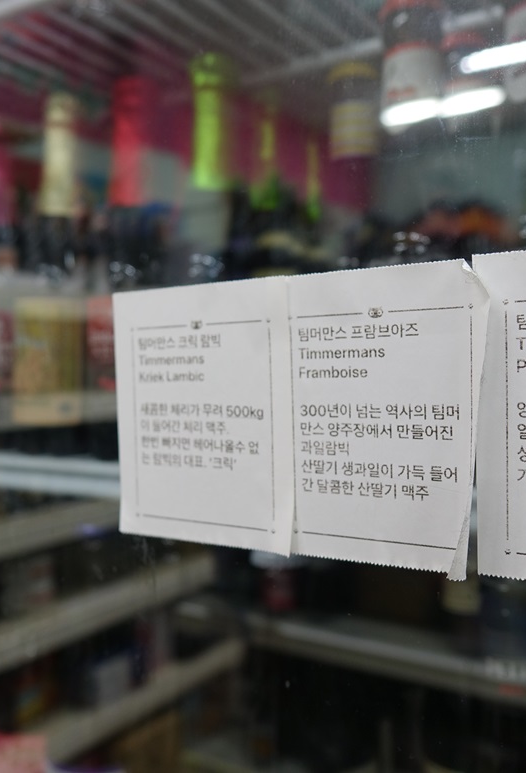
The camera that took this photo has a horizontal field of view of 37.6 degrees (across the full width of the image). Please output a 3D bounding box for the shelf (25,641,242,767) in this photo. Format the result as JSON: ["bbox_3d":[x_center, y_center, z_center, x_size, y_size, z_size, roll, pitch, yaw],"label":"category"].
[{"bbox_3d":[-0.491,0.819,2.023,0.350,0.070,1.000,0,2,32],"label":"shelf"}]

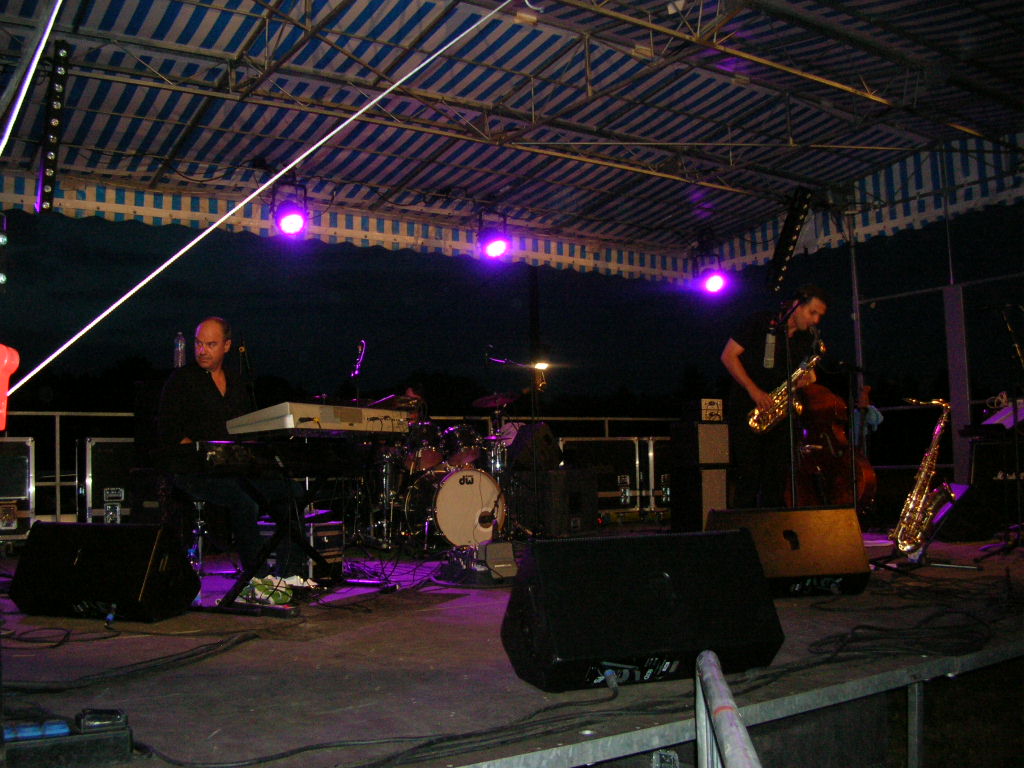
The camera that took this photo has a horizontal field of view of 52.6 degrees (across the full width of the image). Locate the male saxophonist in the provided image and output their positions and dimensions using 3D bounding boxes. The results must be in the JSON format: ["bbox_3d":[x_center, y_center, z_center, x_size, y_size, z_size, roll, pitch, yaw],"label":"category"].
[{"bbox_3d":[1.481,0.223,5.872,0.480,1.554,0.530,-6,-6,41],"label":"male saxophonist"}]

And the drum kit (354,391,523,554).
[{"bbox_3d":[-0.595,0.642,7.866,1.220,1.170,1.100,1,-6,-33],"label":"drum kit"}]

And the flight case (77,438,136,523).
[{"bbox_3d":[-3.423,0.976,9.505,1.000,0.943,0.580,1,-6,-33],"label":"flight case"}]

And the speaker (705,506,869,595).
[{"bbox_3d":[1.204,0.726,4.561,0.680,0.355,0.490,-1,-5,-6],"label":"speaker"}]

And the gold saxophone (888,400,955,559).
[{"bbox_3d":[2.144,0.472,5.400,0.380,0.820,0.210,15,-5,6],"label":"gold saxophone"}]

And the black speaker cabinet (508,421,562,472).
[{"bbox_3d":[0.218,0.557,8.727,0.400,0.370,0.500,-4,-5,21],"label":"black speaker cabinet"}]

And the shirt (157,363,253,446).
[{"bbox_3d":[-1.402,0.175,4.720,0.450,0.560,0.310,2,-6,-41],"label":"shirt"}]

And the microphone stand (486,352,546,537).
[{"bbox_3d":[0.004,0.490,8.055,0.600,1.466,0.500,-3,-5,17],"label":"microphone stand"}]

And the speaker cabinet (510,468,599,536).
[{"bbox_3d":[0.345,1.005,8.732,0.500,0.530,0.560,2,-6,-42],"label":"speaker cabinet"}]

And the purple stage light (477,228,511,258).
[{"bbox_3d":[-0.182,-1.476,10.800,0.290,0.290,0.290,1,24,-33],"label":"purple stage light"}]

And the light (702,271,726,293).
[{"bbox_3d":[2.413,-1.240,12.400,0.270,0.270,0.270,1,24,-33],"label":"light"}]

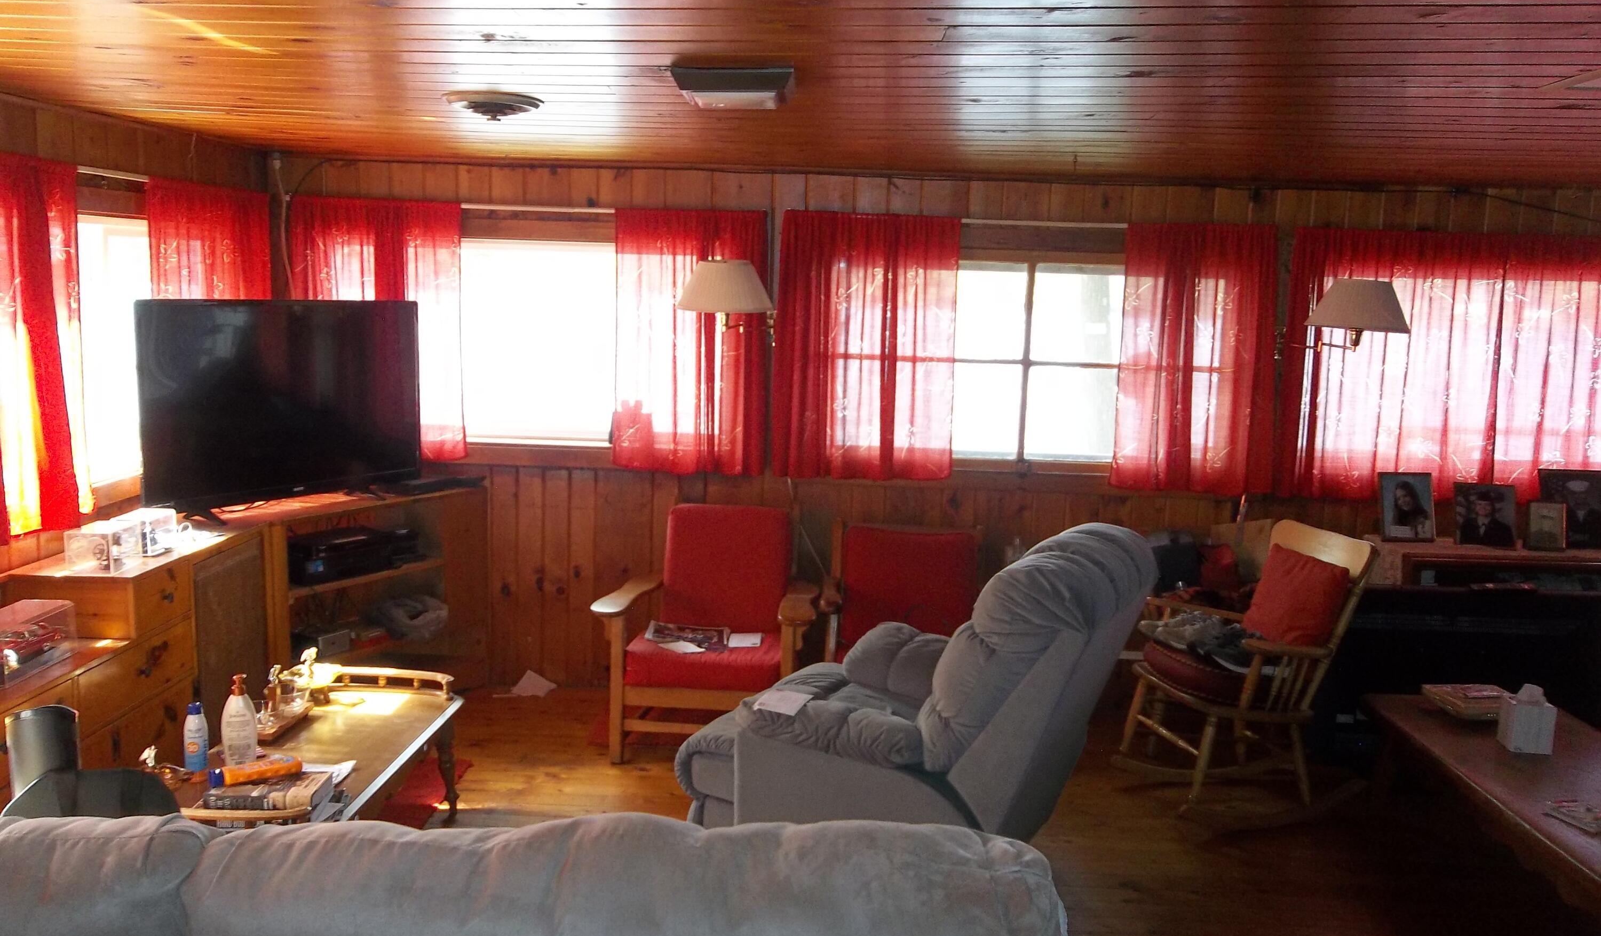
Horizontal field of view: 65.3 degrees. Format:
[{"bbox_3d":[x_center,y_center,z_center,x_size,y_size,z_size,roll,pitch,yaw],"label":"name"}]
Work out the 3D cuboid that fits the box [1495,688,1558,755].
[{"bbox_3d":[1.983,0.692,3.414,0.108,0.145,0.105,3,7,10],"label":"box"}]

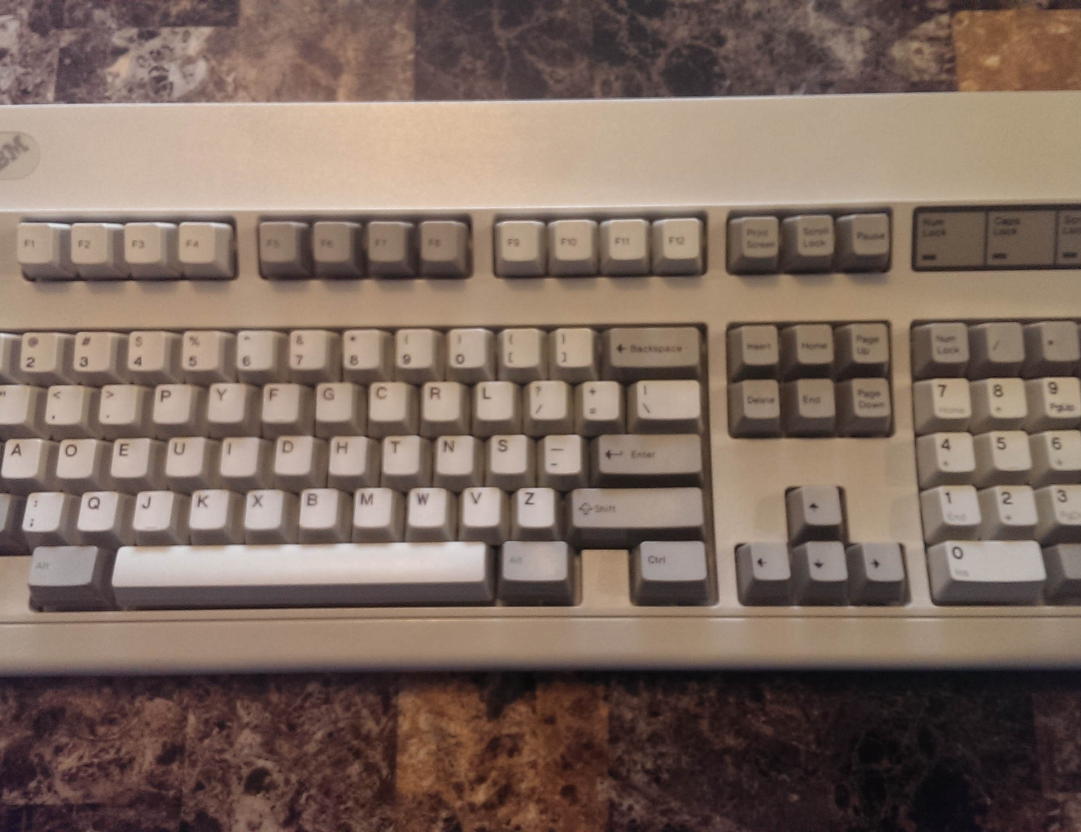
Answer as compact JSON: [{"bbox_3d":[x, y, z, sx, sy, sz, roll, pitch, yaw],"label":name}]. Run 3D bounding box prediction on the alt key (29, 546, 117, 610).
[{"bbox_3d":[-0.165,0.055,0.382,0.028,0.011,0.018,0,70,1],"label":"alt key"}]

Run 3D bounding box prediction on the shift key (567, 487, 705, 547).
[{"bbox_3d":[0.035,0.035,0.387,0.052,0.011,0.018,0,73,1],"label":"shift key"}]

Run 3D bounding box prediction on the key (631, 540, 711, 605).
[{"bbox_3d":[0.046,0.053,0.380,0.028,0.011,0.018,0,70,1],"label":"key"}]

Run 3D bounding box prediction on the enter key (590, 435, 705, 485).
[{"bbox_3d":[0.039,0.016,0.391,0.042,0.011,0.018,0,77,1],"label":"enter key"}]

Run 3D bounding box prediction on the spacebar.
[{"bbox_3d":[-0.083,0.054,0.382,0.133,0.011,0.018,0,70,1],"label":"spacebar"}]

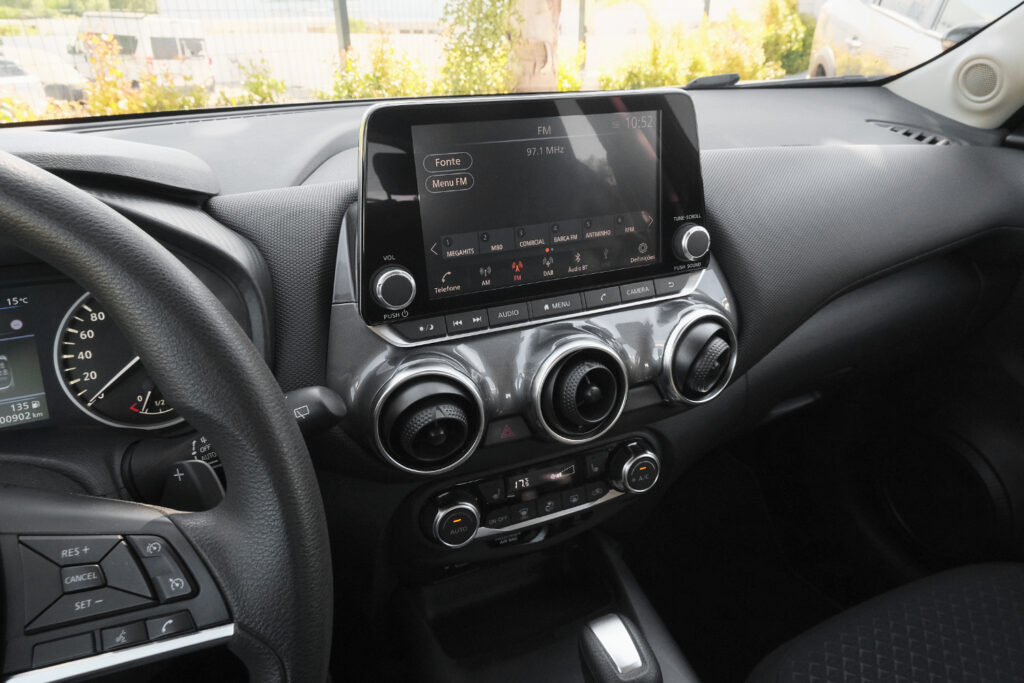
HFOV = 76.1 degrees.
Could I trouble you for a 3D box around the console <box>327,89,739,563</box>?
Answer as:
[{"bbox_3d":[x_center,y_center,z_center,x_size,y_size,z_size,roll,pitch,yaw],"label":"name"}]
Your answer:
[{"bbox_3d":[0.025,-0.002,0.478,0.292,0.334,0.135,-11,27,-22],"label":"console"}]

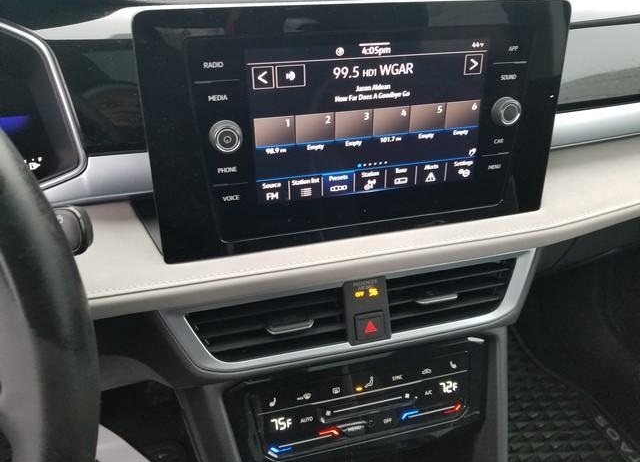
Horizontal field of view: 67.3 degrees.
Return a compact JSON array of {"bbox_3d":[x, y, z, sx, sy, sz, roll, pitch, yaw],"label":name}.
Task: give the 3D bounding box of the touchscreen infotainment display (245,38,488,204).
[{"bbox_3d":[0.037,-0.079,0.347,0.174,0.104,0.010,-7,23,-13],"label":"touchscreen infotainment display"}]

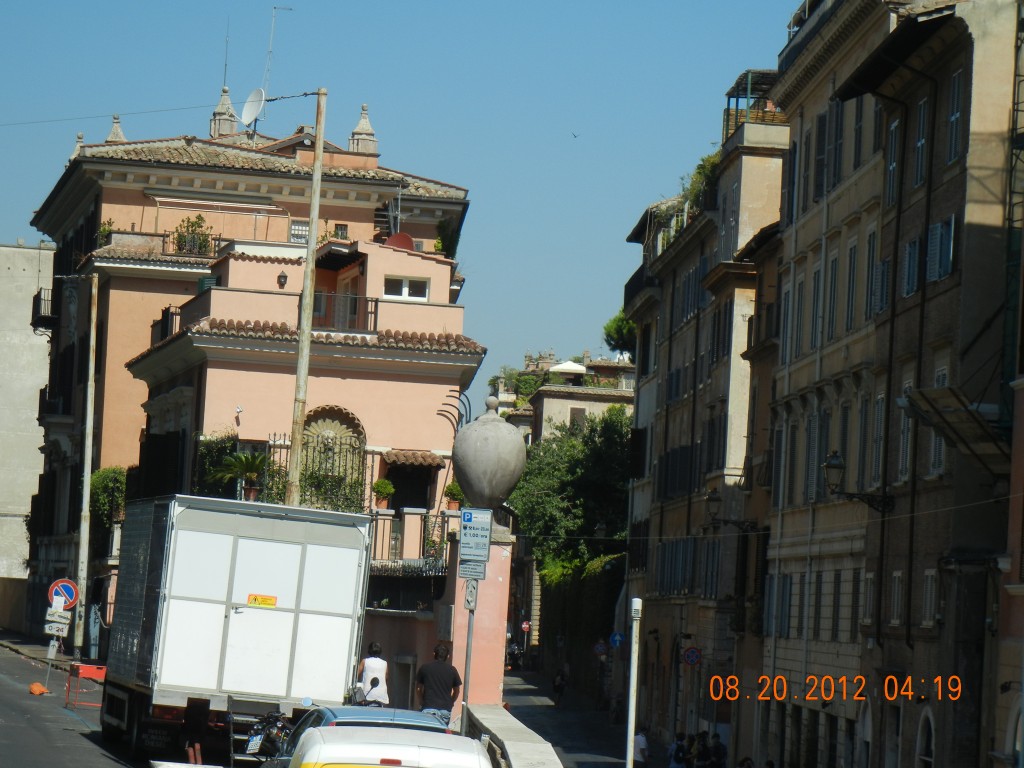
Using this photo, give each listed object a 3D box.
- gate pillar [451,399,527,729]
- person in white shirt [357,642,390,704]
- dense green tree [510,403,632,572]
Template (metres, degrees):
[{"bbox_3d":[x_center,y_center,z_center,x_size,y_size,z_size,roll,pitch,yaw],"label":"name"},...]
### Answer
[{"bbox_3d":[-0.363,2.516,43.000,0.940,4.750,0.940,3,-4,-6],"label":"gate pillar"},{"bbox_3d":[-1.828,4.188,44.800,0.450,1.650,0.300,3,-4,-7],"label":"person in white shirt"},{"bbox_3d":[3.083,5.338,172.000,6.800,8.800,6.500,3,-4,0],"label":"dense green tree"}]

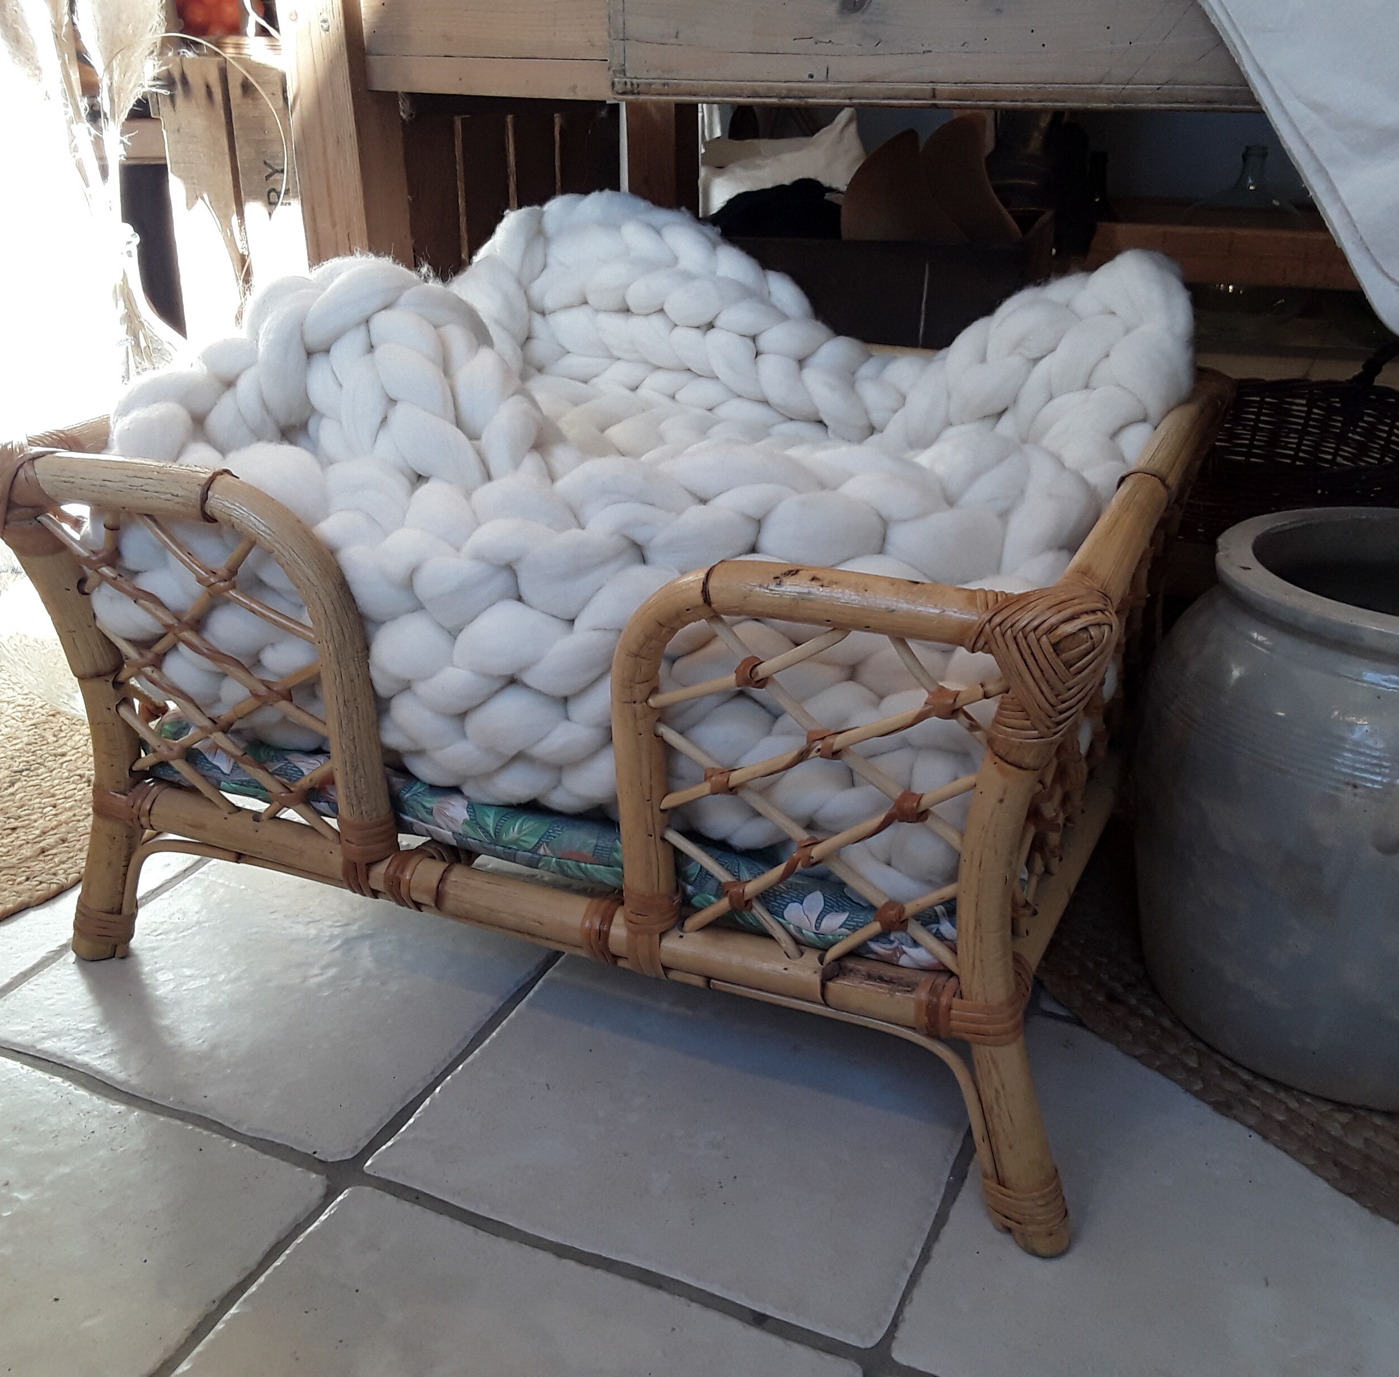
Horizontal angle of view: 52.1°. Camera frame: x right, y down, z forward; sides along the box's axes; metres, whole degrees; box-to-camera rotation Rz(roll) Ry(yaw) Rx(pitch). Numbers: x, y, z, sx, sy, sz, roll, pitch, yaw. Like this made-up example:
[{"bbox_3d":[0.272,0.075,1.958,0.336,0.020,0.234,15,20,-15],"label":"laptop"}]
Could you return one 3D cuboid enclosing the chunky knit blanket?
[{"bbox_3d":[-0.021,-0.164,1.038,0.637,0.324,0.519,11,26,21],"label":"chunky knit blanket"}]

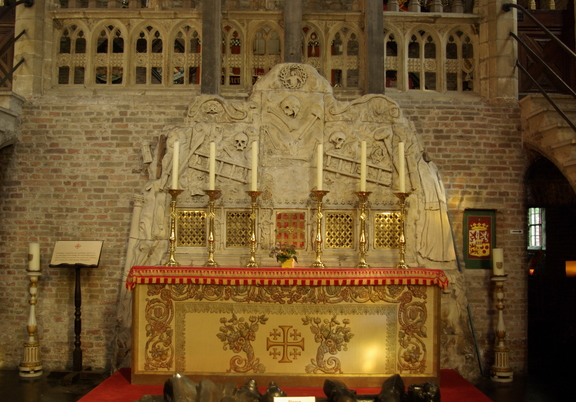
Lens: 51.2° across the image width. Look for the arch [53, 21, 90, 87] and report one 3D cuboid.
[{"bbox_3d":[-2.322,-1.580,6.475,0.393,0.727,0.180,1,-4,2],"label":"arch"}]

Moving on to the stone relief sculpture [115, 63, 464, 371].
[{"bbox_3d":[0.015,0.135,6.031,3.513,3.114,0.350,1,-4,2],"label":"stone relief sculpture"}]

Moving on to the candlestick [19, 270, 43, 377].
[{"bbox_3d":[-2.629,1.245,6.149,0.243,1.061,0.243,1,-5,0],"label":"candlestick"}]

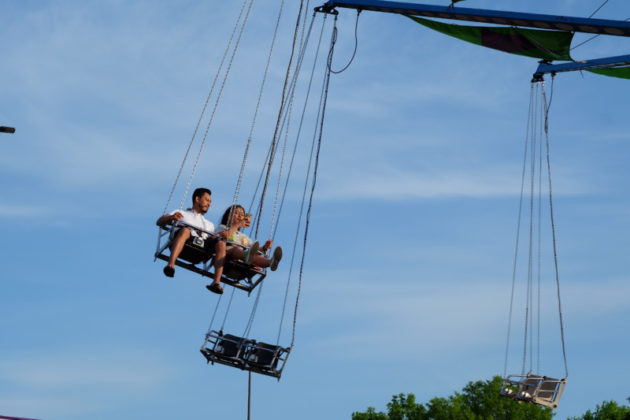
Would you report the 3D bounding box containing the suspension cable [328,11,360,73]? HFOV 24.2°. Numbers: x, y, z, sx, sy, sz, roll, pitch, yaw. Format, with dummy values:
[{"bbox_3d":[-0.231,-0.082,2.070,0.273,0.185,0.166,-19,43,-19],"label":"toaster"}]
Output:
[{"bbox_3d":[0.409,-2.382,20.900,0.460,0.910,0.160,-3,-12,18],"label":"suspension cable"}]

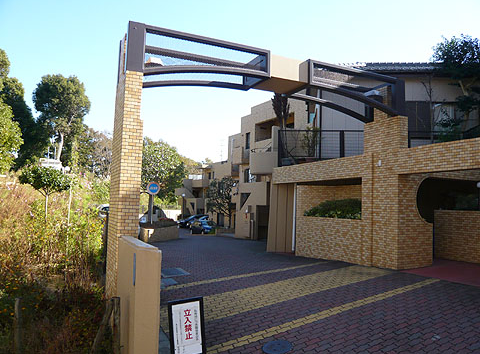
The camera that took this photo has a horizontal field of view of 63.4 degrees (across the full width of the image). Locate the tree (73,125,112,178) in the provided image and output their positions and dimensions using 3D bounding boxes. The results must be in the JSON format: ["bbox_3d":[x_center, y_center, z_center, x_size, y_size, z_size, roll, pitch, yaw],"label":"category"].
[{"bbox_3d":[-18.735,-2.511,50.000,5.500,8.200,5.500,1,-4,0],"label":"tree"}]

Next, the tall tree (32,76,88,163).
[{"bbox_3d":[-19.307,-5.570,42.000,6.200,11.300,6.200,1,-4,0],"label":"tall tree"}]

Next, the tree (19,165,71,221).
[{"bbox_3d":[-7.552,0.831,15.000,2.000,2.600,2.000,1,-4,0],"label":"tree"}]

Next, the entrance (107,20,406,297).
[{"bbox_3d":[0.729,-0.103,7.837,6.144,4.378,1.143,3,-5,-25],"label":"entrance"}]

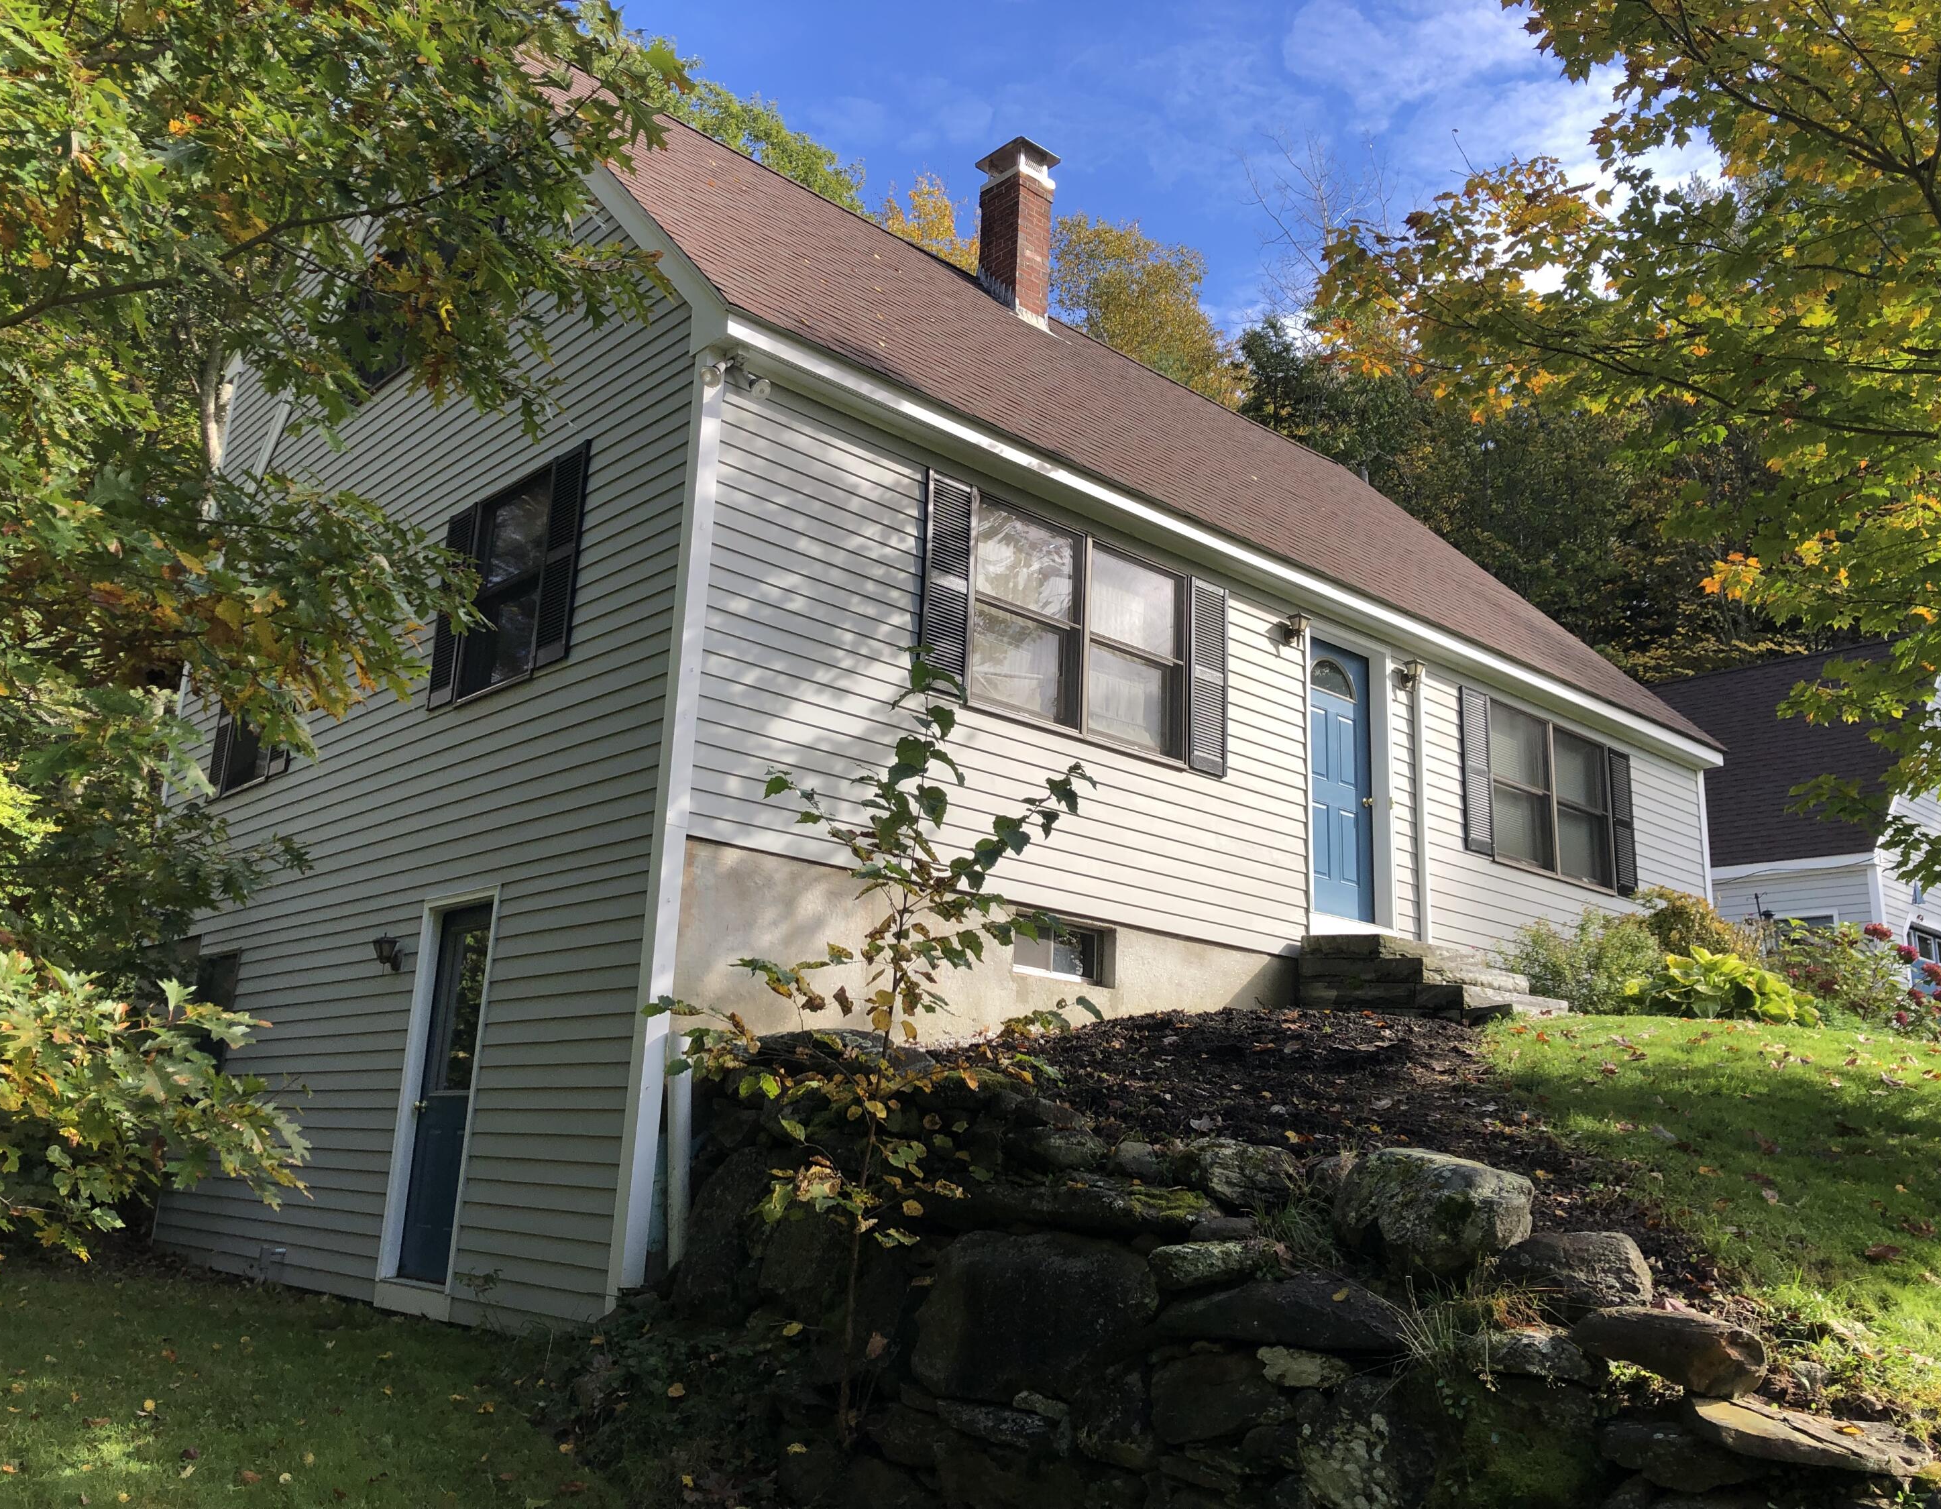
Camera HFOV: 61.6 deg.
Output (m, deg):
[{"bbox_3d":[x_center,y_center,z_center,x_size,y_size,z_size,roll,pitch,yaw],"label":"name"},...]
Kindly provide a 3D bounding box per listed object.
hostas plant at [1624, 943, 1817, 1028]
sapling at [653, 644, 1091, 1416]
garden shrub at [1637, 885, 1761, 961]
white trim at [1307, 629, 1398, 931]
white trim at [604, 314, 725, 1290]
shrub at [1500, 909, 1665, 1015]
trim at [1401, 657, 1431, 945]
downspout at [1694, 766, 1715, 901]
[{"bbox_3d":[5.065,1.565,10.984,1.300,0.550,1.100,15,-19,-40],"label":"hostas plant"},{"bbox_3d":[-0.369,1.022,6.206,1.550,2.950,1.450,2,-14,1],"label":"sapling"},{"bbox_3d":[6.061,1.648,13.451,1.100,1.139,1.000,15,-19,-40],"label":"garden shrub"},{"bbox_3d":[2.692,0.180,11.595,1.040,2.150,0.130,15,-19,-40],"label":"white trim"},{"bbox_3d":[-1.435,0.191,7.857,0.115,4.606,0.119,15,-19,-41],"label":"white trim"},{"bbox_3d":[4.438,1.498,11.798,1.200,0.760,1.000,15,-19,-40],"label":"shrub"},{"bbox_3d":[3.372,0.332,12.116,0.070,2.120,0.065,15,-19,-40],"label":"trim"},{"bbox_3d":[6.923,1.330,15.336,0.130,2.400,0.120,15,-19,-40],"label":"downspout"}]

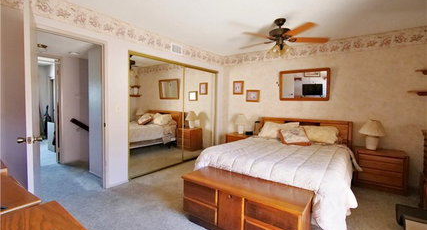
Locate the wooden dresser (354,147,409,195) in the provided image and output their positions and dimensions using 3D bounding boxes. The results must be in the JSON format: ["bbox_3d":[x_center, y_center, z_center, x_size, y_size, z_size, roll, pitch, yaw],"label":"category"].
[{"bbox_3d":[2.579,0.846,3.086,0.610,0.540,0.410,4,4,37],"label":"wooden dresser"}]

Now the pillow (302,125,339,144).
[{"bbox_3d":[1.815,0.328,3.416,0.610,0.380,0.160,3,-26,29],"label":"pillow"}]

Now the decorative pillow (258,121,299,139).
[{"bbox_3d":[1.226,0.294,3.780,0.670,0.390,0.160,3,-27,33],"label":"decorative pillow"}]

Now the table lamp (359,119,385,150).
[{"bbox_3d":[2.529,0.321,3.132,0.330,0.495,0.330,4,4,37],"label":"table lamp"}]

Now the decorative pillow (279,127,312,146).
[{"bbox_3d":[1.341,0.347,3.277,0.420,0.130,0.380,-7,44,19],"label":"decorative pillow"}]

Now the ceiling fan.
[{"bbox_3d":[0.948,-1.073,2.782,1.300,0.530,1.300,4,4,37],"label":"ceiling fan"}]

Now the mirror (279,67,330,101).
[{"bbox_3d":[1.772,-0.582,3.888,0.920,0.610,0.035,4,4,37],"label":"mirror"}]

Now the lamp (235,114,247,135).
[{"bbox_3d":[0.634,0.211,4.548,0.305,0.475,0.305,1,3,0],"label":"lamp"}]

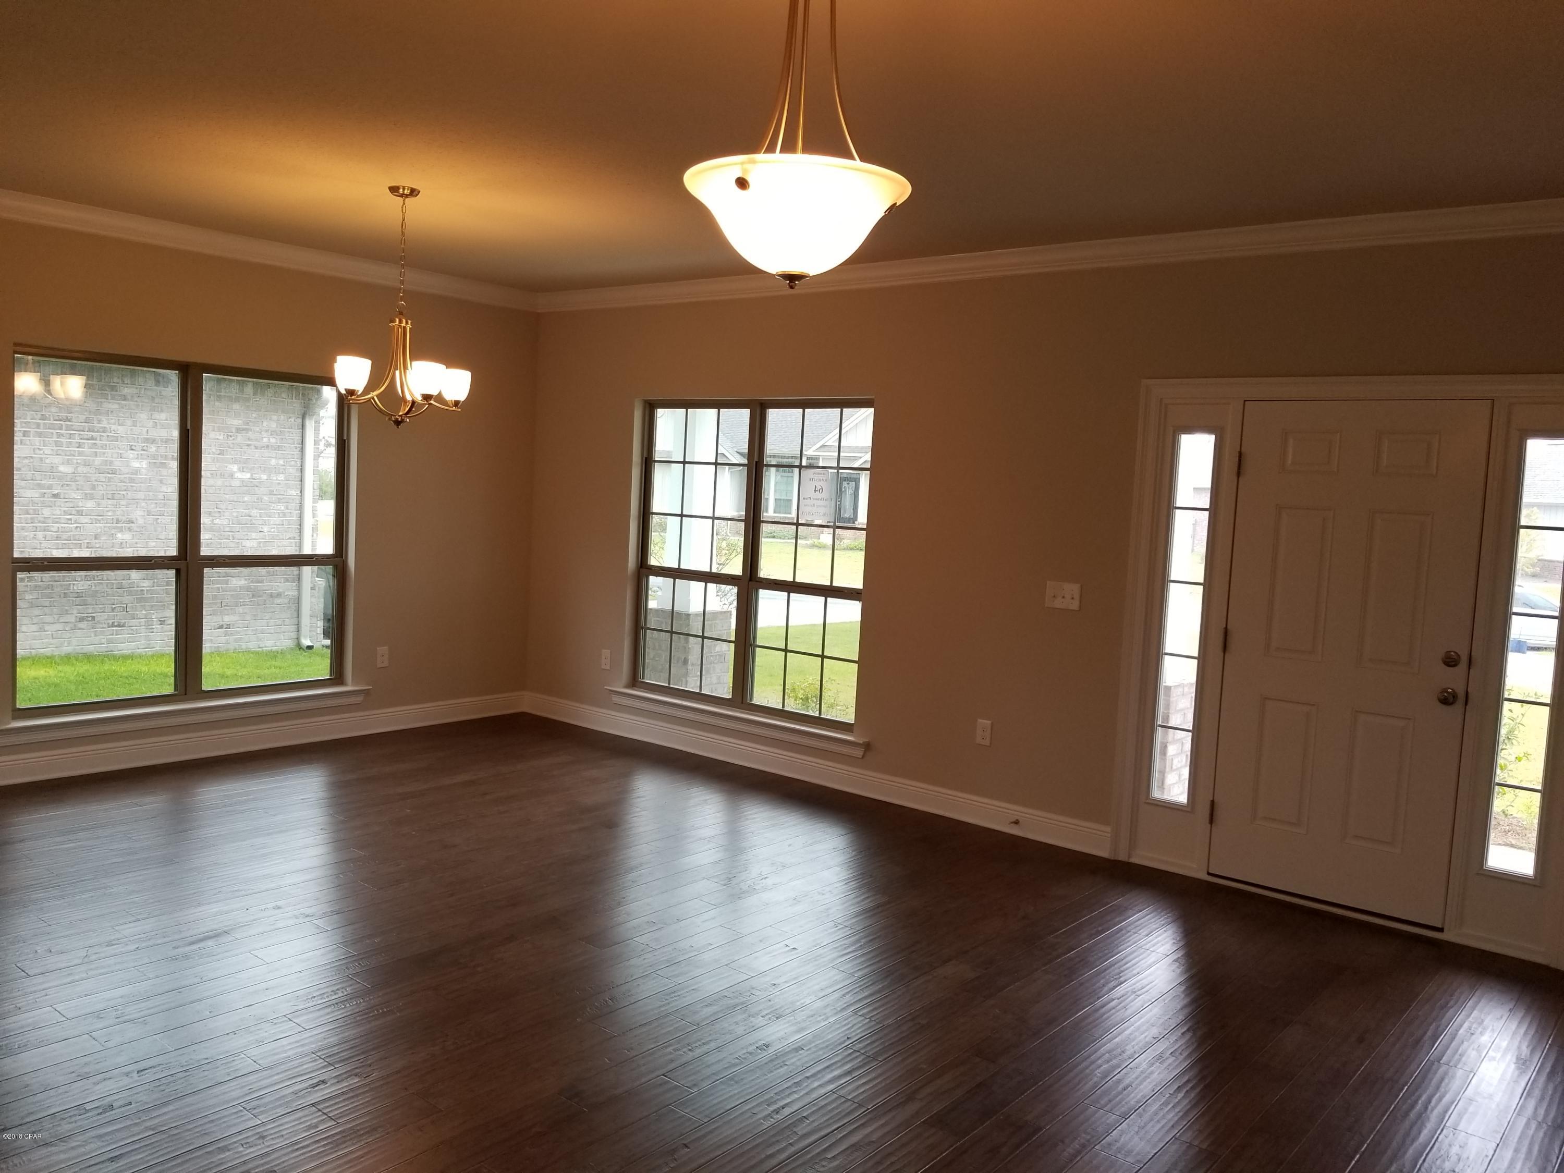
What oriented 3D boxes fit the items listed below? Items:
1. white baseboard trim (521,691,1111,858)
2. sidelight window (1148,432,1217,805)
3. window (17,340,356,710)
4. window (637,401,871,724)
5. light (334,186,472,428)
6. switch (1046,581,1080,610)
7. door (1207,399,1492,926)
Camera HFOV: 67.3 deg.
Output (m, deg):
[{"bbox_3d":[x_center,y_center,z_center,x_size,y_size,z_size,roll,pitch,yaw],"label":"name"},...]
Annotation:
[{"bbox_3d":[-0.126,0.971,6.646,4.170,0.139,0.018,7,6,39],"label":"white baseboard trim"},{"bbox_3d":[1.747,0.148,5.108,0.172,1.630,0.030,7,6,39],"label":"sidelight window"},{"bbox_3d":[-3.112,-0.268,6.236,0.060,1.750,1.740,7,6,39],"label":"window"},{"bbox_3d":[-0.194,-0.177,6.773,1.740,1.750,0.060,7,6,39],"label":"window"},{"bbox_3d":[-1.590,-1.154,4.909,0.575,0.980,0.575,7,6,39],"label":"light"},{"bbox_3d":[1.302,0.044,5.445,0.165,0.117,0.014,7,6,39],"label":"switch"},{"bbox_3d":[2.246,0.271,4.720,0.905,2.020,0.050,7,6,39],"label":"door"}]

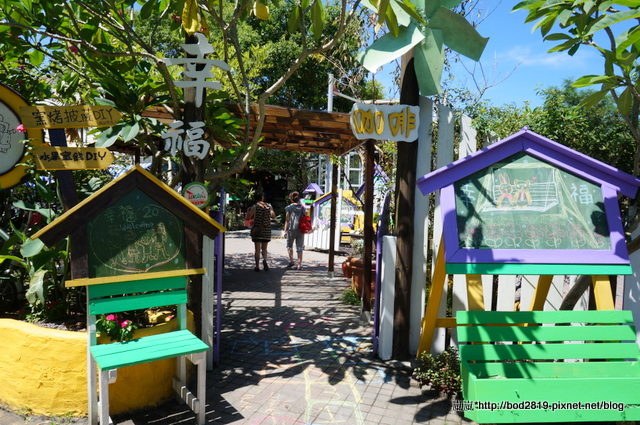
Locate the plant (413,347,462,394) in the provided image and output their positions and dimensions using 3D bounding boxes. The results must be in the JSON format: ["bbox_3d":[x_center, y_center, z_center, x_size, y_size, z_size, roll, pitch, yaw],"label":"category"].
[{"bbox_3d":[0.934,1.205,3.354,0.420,0.320,0.400,1,2,0],"label":"plant"}]

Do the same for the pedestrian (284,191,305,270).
[{"bbox_3d":[-0.489,0.363,8.500,0.480,1.570,0.380,1,2,-2],"label":"pedestrian"}]

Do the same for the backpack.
[{"bbox_3d":[-0.282,0.197,8.400,0.260,0.450,0.190,1,2,-14],"label":"backpack"}]

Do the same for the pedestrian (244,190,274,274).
[{"bbox_3d":[-1.187,0.373,8.400,0.540,1.580,0.380,1,2,-2],"label":"pedestrian"}]

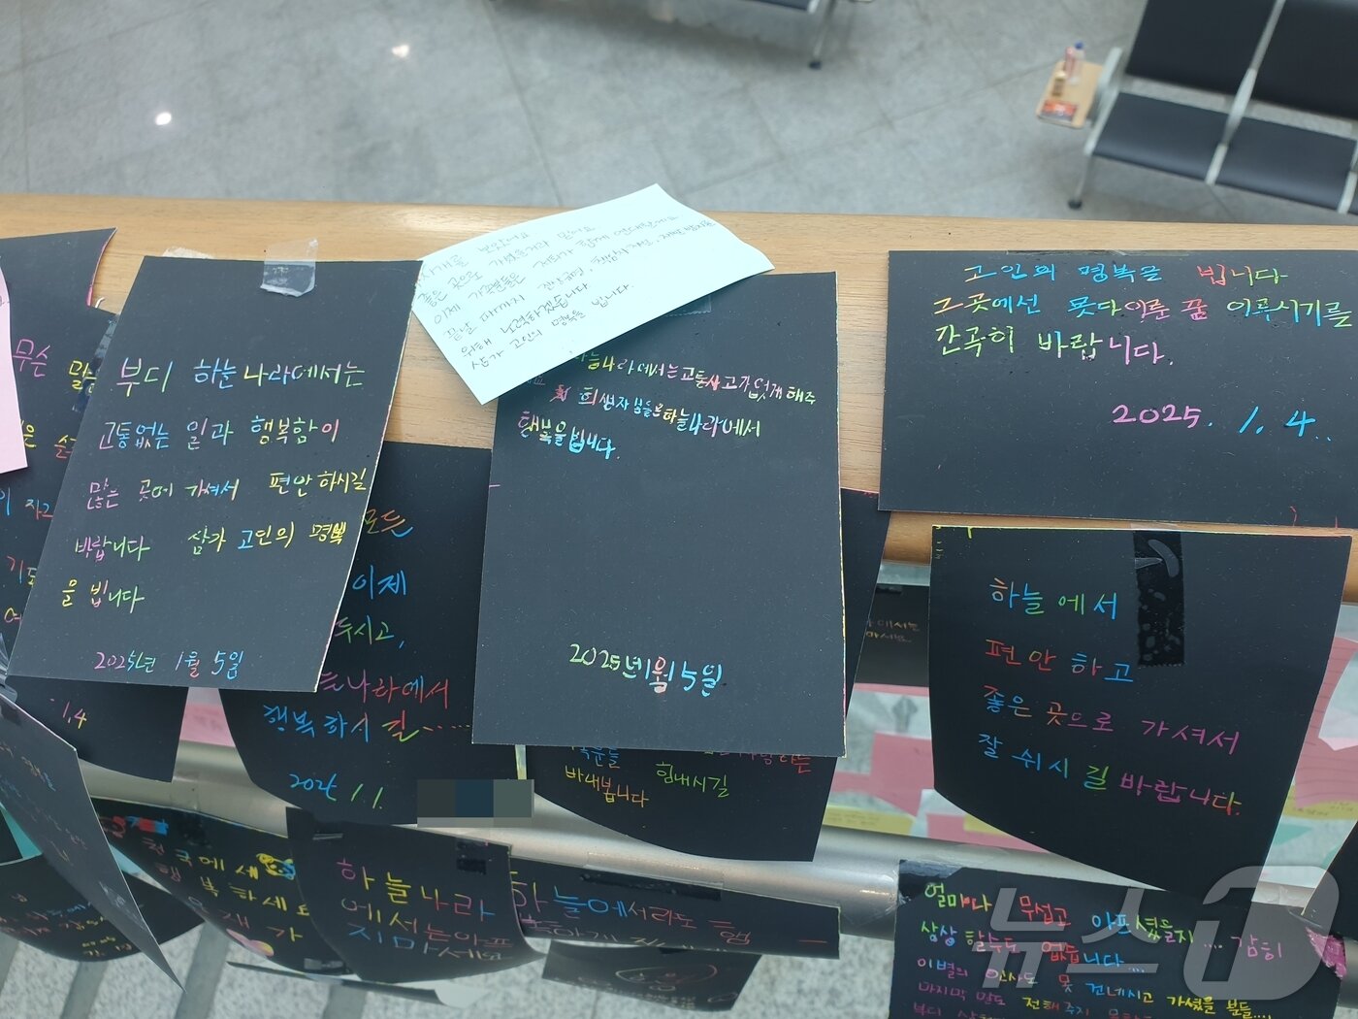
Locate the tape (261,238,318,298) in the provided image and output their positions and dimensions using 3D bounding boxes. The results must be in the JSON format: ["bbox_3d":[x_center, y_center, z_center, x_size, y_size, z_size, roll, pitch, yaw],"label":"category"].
[{"bbox_3d":[-0.139,-0.086,0.365,0.020,0.002,0.023,-3,71,3],"label":"tape"}]

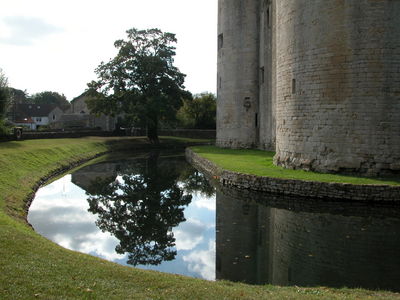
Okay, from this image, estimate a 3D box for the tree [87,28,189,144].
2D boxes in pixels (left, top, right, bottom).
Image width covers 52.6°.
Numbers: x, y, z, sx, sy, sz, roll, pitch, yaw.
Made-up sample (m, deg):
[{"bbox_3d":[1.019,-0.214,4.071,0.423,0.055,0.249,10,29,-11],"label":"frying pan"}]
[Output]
[{"bbox_3d":[-6.080,-6.280,40.000,10.200,11.400,10.000,0,4,0],"label":"tree"}]

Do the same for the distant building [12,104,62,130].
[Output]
[{"bbox_3d":[-43.400,-8.870,108.000,13.000,7.400,8.000,0,4,-6],"label":"distant building"}]

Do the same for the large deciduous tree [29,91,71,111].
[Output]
[{"bbox_3d":[-49.910,-13.020,135.000,13.300,13.000,12.500,0,4,0],"label":"large deciduous tree"}]

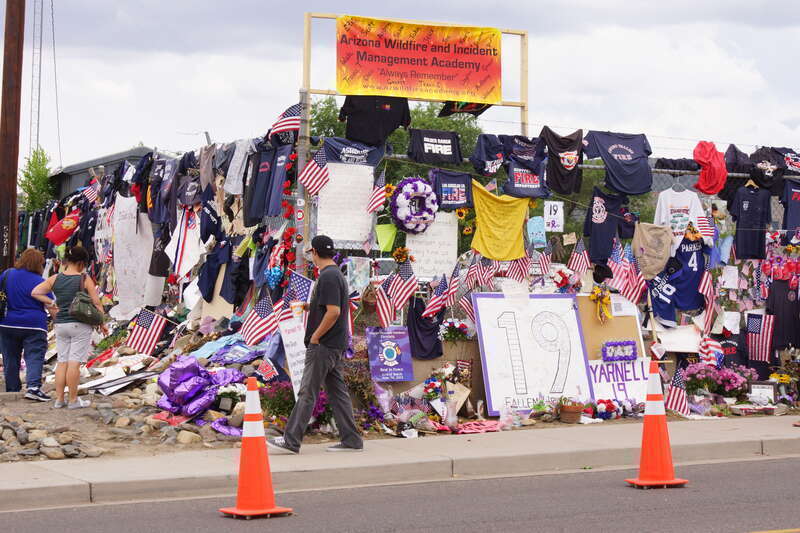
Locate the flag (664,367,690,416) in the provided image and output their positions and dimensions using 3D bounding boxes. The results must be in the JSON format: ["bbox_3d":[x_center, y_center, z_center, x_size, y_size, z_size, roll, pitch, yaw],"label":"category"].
[{"bbox_3d":[2.681,1.217,17.600,0.270,0.470,0.120,1,0,-25],"label":"flag"}]

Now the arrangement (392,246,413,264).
[{"bbox_3d":[0.024,-0.106,17.600,0.200,0.180,0.140,1,0,-24],"label":"arrangement"}]

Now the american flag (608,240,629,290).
[{"bbox_3d":[2.123,-0.010,17.700,0.200,0.480,0.100,0,0,-32],"label":"american flag"}]

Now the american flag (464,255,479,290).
[{"bbox_3d":[0.671,0.056,17.106,0.124,0.338,0.100,0,-1,-28],"label":"american flag"}]

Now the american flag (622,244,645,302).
[{"bbox_3d":[2.381,0.081,18.500,0.260,0.600,0.140,1,0,-24],"label":"american flag"}]

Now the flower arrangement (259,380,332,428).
[{"bbox_3d":[-0.929,1.227,16.200,0.650,0.430,0.420,1,0,-24],"label":"flower arrangement"}]

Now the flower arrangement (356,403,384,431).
[{"bbox_3d":[-0.244,1.284,15.600,0.220,0.230,0.200,1,1,-28],"label":"flower arrangement"}]

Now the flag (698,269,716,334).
[{"bbox_3d":[3.123,0.355,18.500,0.180,0.660,0.100,0,0,-32],"label":"flag"}]

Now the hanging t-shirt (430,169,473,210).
[{"bbox_3d":[0.478,-0.714,16.900,0.400,0.390,0.070,1,1,-28],"label":"hanging t-shirt"}]

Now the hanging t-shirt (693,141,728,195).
[{"bbox_3d":[3.204,-1.022,18.800,0.380,0.540,0.150,0,0,-32],"label":"hanging t-shirt"}]

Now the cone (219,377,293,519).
[{"bbox_3d":[-0.967,1.197,12.150,0.360,0.910,0.360,-1,0,-33],"label":"cone"}]

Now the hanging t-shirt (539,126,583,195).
[{"bbox_3d":[1.595,-1.053,18.100,0.520,0.690,0.160,1,0,-30],"label":"hanging t-shirt"}]

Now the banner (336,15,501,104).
[{"bbox_3d":[0.191,-2.031,18.000,1.790,0.755,0.030,1,0,-24],"label":"banner"}]

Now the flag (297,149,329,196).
[{"bbox_3d":[-0.779,-0.837,16.223,0.277,0.427,0.080,0,-1,-28],"label":"flag"}]

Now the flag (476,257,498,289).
[{"bbox_3d":[0.829,0.057,17.262,0.183,0.303,0.100,0,-1,-28],"label":"flag"}]

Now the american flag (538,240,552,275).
[{"bbox_3d":[1.390,-0.076,17.400,0.140,0.350,0.080,0,0,-32],"label":"american flag"}]

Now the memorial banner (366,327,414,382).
[{"bbox_3d":[-0.085,0.785,16.250,0.420,0.500,0.030,1,-13,-28],"label":"memorial banner"}]

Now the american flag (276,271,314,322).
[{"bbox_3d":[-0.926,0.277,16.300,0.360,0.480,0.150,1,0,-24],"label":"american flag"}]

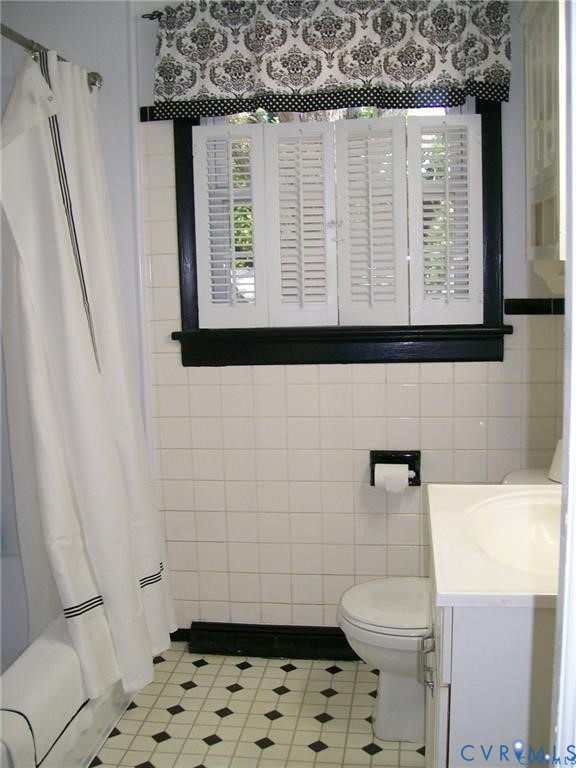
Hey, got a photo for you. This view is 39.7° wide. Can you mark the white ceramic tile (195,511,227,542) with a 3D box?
[{"bbox_3d":[-0.266,0.492,2.766,0.108,0.108,0.009,-1,7,8],"label":"white ceramic tile"}]

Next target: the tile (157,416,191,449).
[{"bbox_3d":[-0.381,0.168,2.727,0.108,0.108,0.009,0,8,8],"label":"tile"}]

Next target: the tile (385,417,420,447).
[{"bbox_3d":[0.380,0.163,2.642,0.109,0.108,0.009,0,7,8],"label":"tile"}]

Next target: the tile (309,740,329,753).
[{"bbox_3d":[0.084,0.980,2.150,0.040,0.008,0.040,-7,10,-36],"label":"tile"}]

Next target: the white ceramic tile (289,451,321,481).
[{"bbox_3d":[0.056,0.275,2.704,0.109,0.108,0.009,0,7,8],"label":"white ceramic tile"}]

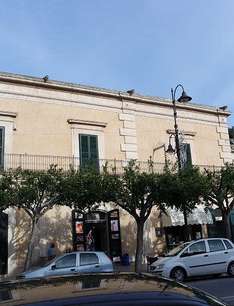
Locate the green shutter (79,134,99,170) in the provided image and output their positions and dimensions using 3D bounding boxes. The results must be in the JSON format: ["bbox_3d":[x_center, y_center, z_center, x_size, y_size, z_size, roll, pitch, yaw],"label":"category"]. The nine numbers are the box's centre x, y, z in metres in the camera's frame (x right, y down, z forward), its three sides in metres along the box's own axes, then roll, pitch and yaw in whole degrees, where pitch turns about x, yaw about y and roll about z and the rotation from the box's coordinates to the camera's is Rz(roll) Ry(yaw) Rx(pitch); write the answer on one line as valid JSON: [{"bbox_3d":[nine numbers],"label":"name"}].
[{"bbox_3d":[-1.663,0.150,18.761,1.224,2.611,0.100,4,-16,-26],"label":"green shutter"}]

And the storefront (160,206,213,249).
[{"bbox_3d":[4.511,5.099,19.963,3.300,3.400,1.000,4,-16,-26],"label":"storefront"}]

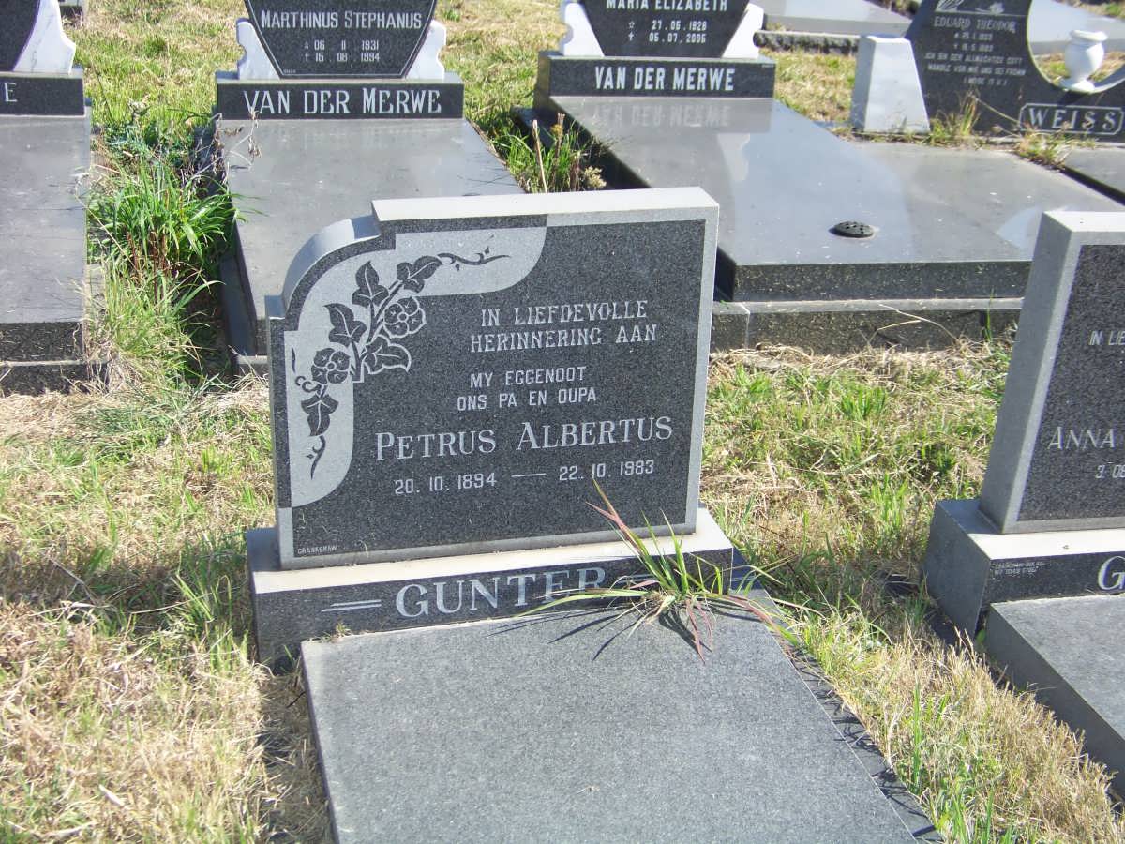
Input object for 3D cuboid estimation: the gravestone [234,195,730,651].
[{"bbox_3d":[-0.126,-0.005,2.852,0.871,0.784,0.232,-4,25,-13],"label":"gravestone"}]

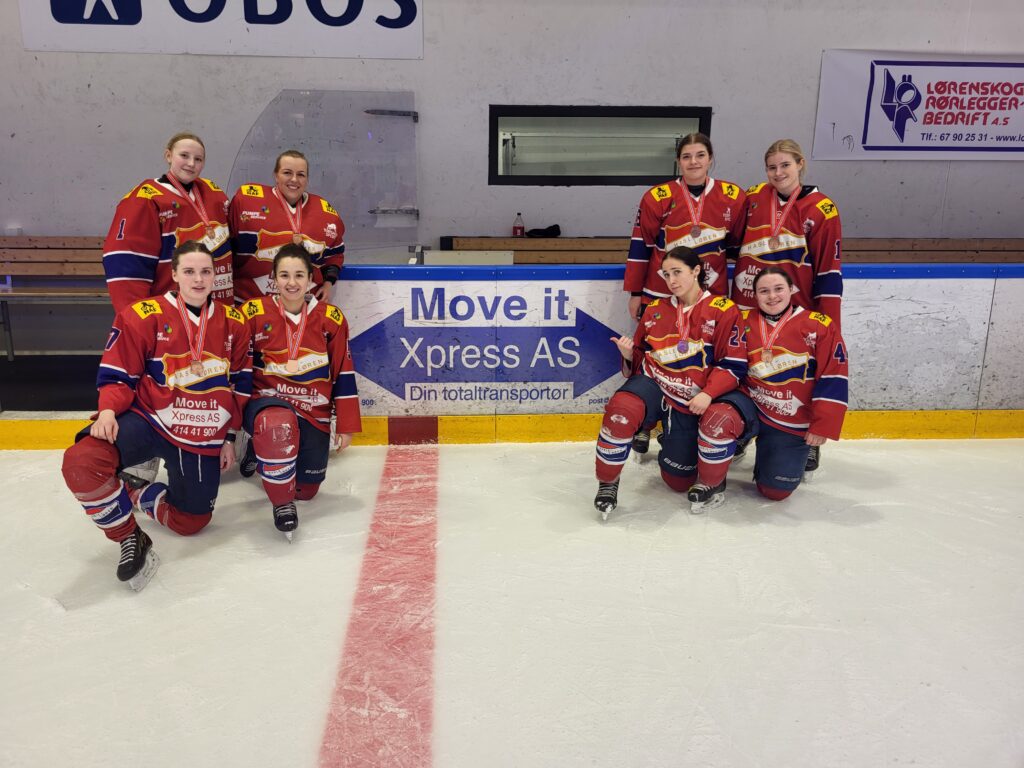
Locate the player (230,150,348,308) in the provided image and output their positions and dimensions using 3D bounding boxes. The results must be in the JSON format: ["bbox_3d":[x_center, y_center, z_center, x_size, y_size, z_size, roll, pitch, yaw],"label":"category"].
[{"bbox_3d":[-1.159,-0.368,4.120,0.600,1.690,0.460,-5,14,-19],"label":"player"}]

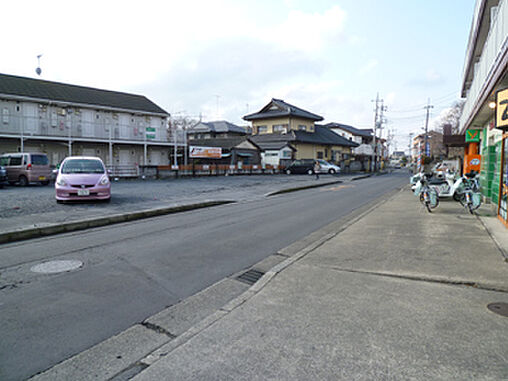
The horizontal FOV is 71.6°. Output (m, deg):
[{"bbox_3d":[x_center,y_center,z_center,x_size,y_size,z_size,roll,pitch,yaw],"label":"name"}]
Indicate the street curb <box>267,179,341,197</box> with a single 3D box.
[{"bbox_3d":[3.753,-0.239,22.091,0.220,0.160,14.440,2,5,27],"label":"street curb"}]

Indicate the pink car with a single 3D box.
[{"bbox_3d":[-6.277,-0.489,12.844,1.700,1.520,3.830,-2,5,-27],"label":"pink car"}]

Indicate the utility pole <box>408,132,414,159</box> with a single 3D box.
[{"bbox_3d":[42.174,-10.426,94.633,1.200,9.900,0.500,2,5,28],"label":"utility pole"}]

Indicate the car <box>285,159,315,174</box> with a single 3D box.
[{"bbox_3d":[5.263,-2.652,40.838,3.500,1.680,1.500,0,4,3],"label":"car"}]

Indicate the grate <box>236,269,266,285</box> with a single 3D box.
[{"bbox_3d":[-0.016,1.095,4.365,0.280,0.040,0.420,3,5,27],"label":"grate"}]

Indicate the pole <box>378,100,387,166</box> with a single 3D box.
[{"bbox_3d":[18.225,-7.774,50.618,0.900,10.500,0.600,3,5,27],"label":"pole"}]

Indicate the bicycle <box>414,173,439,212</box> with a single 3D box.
[{"bbox_3d":[5.033,0.044,10.223,0.580,1.050,1.750,2,5,28],"label":"bicycle"}]

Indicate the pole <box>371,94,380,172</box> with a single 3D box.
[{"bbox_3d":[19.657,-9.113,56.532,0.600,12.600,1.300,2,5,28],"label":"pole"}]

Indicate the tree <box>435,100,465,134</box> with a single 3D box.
[{"bbox_3d":[26.103,-6.582,45.658,6.200,9.400,5.800,1,4,0],"label":"tree"}]

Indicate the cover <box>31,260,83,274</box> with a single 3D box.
[{"bbox_3d":[-2.818,1.111,5.032,0.660,0.040,0.660,0,4,0],"label":"cover"}]

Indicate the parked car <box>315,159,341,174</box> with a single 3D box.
[{"bbox_3d":[8.305,-2.749,42.936,4.300,1.680,1.700,0,4,3],"label":"parked car"}]

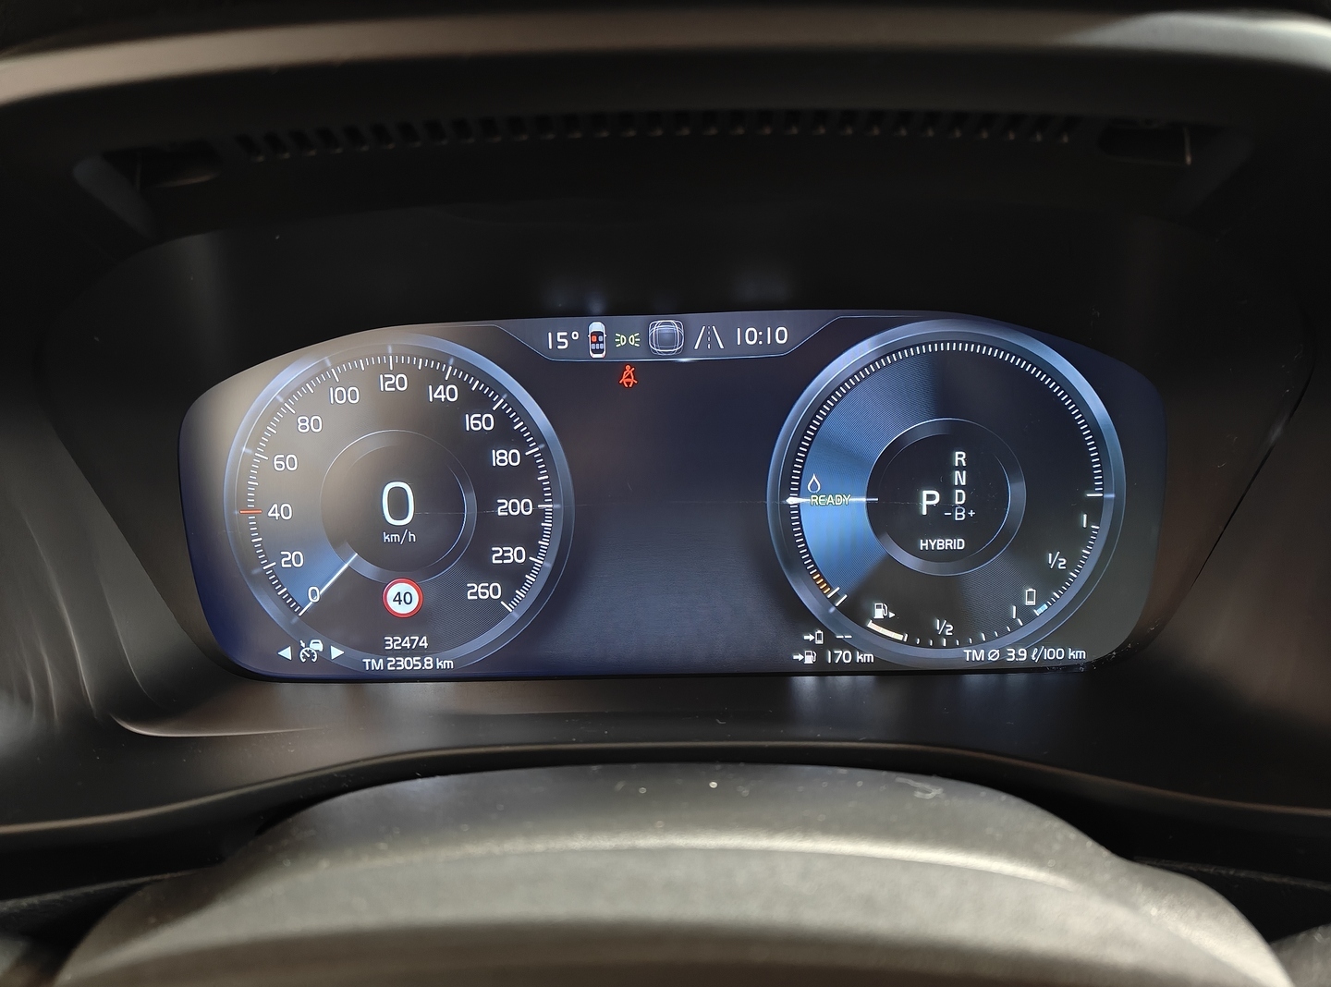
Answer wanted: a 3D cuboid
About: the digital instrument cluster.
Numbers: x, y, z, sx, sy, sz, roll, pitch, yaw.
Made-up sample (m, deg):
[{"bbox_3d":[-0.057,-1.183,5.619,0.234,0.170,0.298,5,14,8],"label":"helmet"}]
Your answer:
[{"bbox_3d":[0.001,0.001,0.283,0.293,0.110,0.026,-1,7,1],"label":"digital instrument cluster"}]

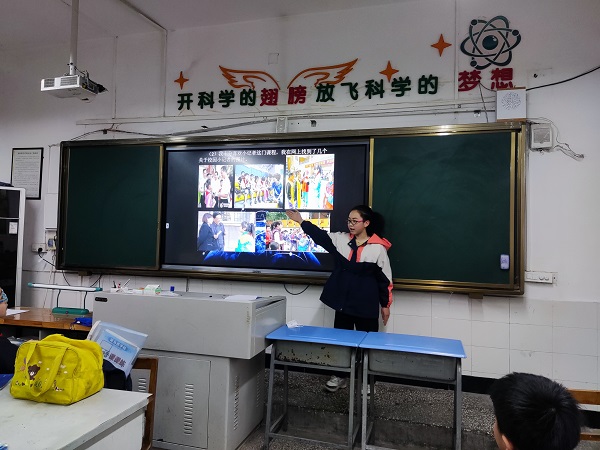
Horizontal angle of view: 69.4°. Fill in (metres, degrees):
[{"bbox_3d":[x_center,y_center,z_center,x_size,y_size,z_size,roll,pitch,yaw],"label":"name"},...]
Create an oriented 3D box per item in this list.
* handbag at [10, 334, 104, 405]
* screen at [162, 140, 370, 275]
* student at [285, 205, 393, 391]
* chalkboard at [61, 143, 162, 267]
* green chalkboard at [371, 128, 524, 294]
[{"bbox_3d":[-0.936,0.548,1.704,0.270,0.216,0.190,1,-1,15],"label":"handbag"},{"bbox_3d":[-0.366,-0.143,3.958,1.970,1.165,0.080,1,-1,15],"label":"screen"},{"bbox_3d":[0.290,0.572,3.398,0.820,1.450,0.430,1,-1,15],"label":"student"},{"bbox_3d":[-1.901,-0.172,4.346,1.175,1.250,0.070,1,-1,15],"label":"chalkboard"},{"bbox_3d":[1.149,-0.117,3.503,1.165,1.250,0.070,1,-1,15],"label":"green chalkboard"}]

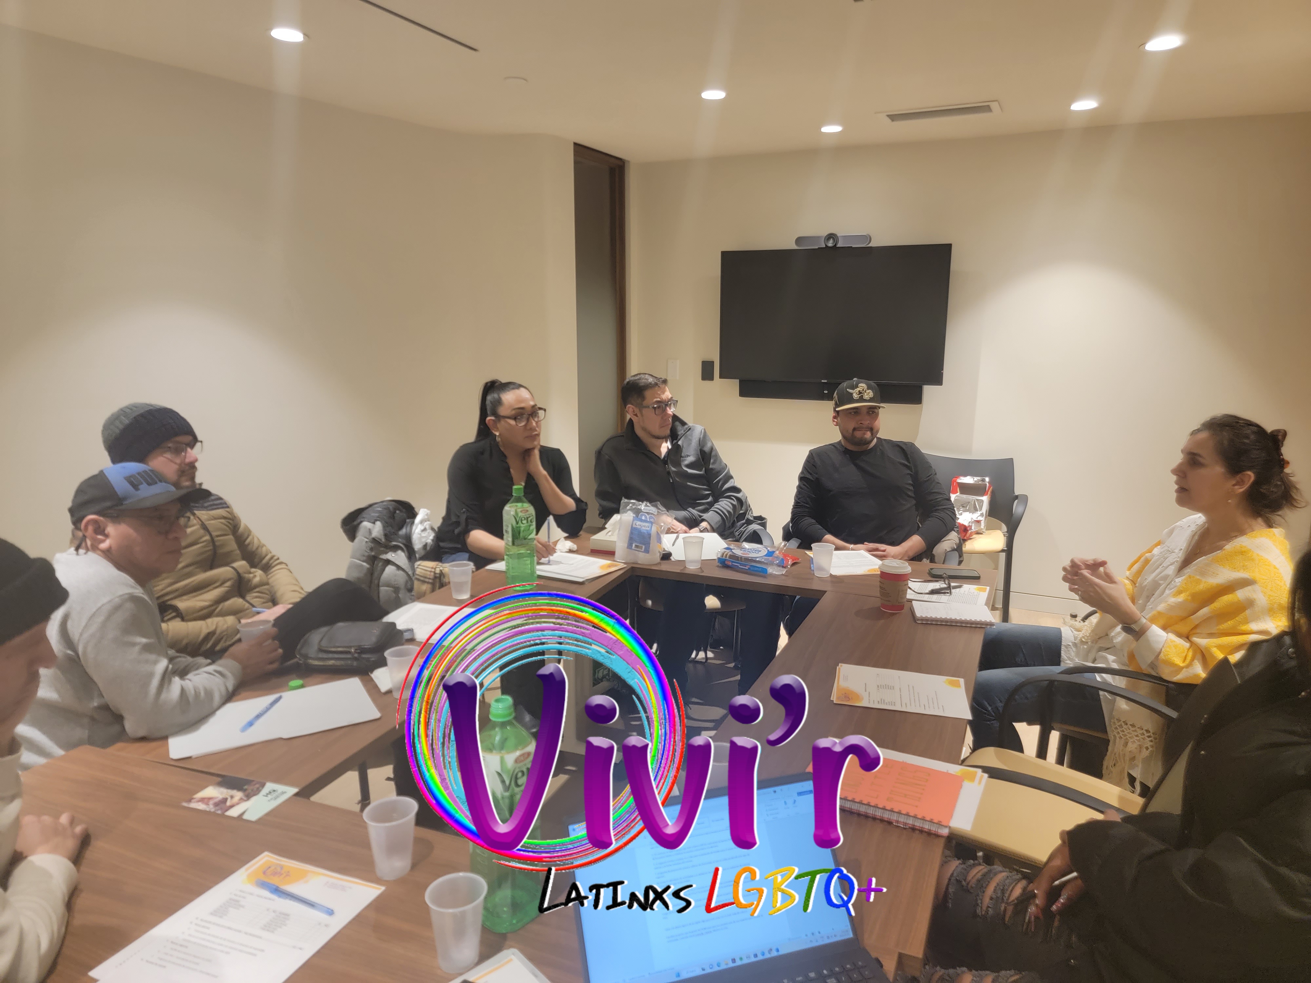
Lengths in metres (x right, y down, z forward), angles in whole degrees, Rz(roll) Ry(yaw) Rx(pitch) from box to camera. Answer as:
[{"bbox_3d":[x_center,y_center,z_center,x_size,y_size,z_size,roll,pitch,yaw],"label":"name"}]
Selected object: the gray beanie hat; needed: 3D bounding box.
[{"bbox_3d":[-1.393,-0.153,2.500,0.240,0.195,0.200,-13,8,12],"label":"gray beanie hat"}]

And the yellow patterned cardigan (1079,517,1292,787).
[{"bbox_3d":[1.280,0.383,2.200,0.430,0.570,0.490,3,11,16],"label":"yellow patterned cardigan"}]

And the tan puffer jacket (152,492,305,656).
[{"bbox_3d":[-1.197,0.291,2.424,0.470,0.610,0.560,4,11,20],"label":"tan puffer jacket"}]

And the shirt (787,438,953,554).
[{"bbox_3d":[0.784,0.117,3.337,0.600,0.580,0.500,2,11,8],"label":"shirt"}]

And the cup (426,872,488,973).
[{"bbox_3d":[-0.244,0.535,1.117,0.073,0.095,0.073,0,11,0],"label":"cup"}]

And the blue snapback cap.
[{"bbox_3d":[-1.039,0.007,1.823,0.260,0.127,0.170,-9,12,-6],"label":"blue snapback cap"}]

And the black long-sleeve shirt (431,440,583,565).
[{"bbox_3d":[-0.520,0.035,3.240,0.480,0.490,0.360,-7,13,-34],"label":"black long-sleeve shirt"}]

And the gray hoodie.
[{"bbox_3d":[-1.080,0.405,1.870,0.430,0.570,0.480,-6,12,-30],"label":"gray hoodie"}]

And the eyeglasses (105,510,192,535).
[{"bbox_3d":[-1.014,0.061,1.780,0.145,0.045,0.142,1,3,3],"label":"eyeglasses"}]

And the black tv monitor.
[{"bbox_3d":[0.943,-0.950,4.919,1.235,0.712,0.066,5,12,24],"label":"black tv monitor"}]

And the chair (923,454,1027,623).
[{"bbox_3d":[1.534,0.261,4.598,0.600,0.840,0.570,5,11,22],"label":"chair"}]

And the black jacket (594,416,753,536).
[{"bbox_3d":[0.070,0.054,3.500,0.600,0.640,0.480,-2,11,-13],"label":"black jacket"}]

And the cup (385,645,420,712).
[{"bbox_3d":[-0.541,0.391,1.942,0.074,0.096,0.074,0,11,0],"label":"cup"}]

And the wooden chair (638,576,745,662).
[{"bbox_3d":[0.137,0.420,3.727,0.600,0.840,0.570,-1,11,-4],"label":"wooden chair"}]

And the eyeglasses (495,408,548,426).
[{"bbox_3d":[-0.478,-0.265,3.140,0.142,0.045,0.140,9,26,41],"label":"eyeglasses"}]

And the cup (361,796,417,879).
[{"bbox_3d":[-0.377,0.501,1.304,0.075,0.093,0.075,0,11,0],"label":"cup"}]

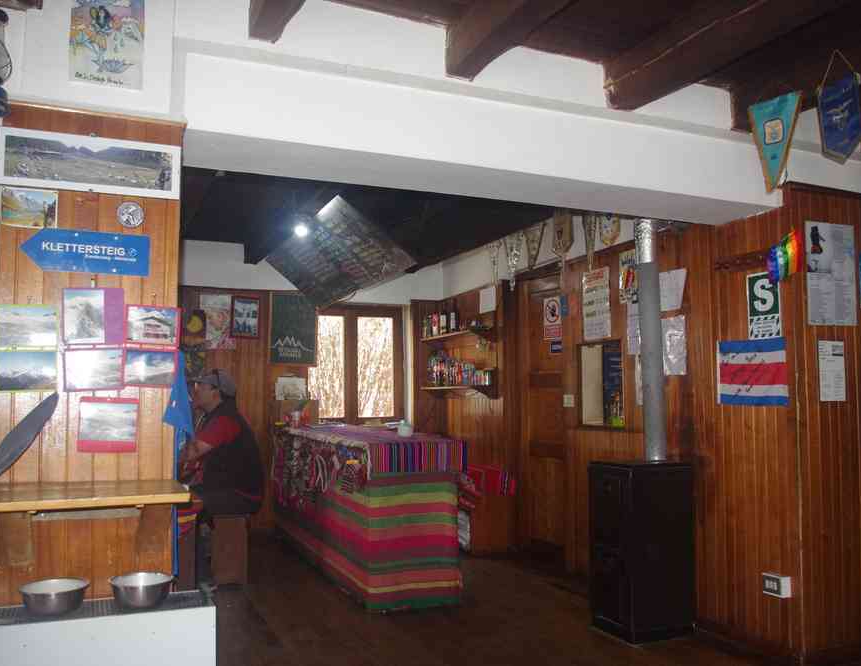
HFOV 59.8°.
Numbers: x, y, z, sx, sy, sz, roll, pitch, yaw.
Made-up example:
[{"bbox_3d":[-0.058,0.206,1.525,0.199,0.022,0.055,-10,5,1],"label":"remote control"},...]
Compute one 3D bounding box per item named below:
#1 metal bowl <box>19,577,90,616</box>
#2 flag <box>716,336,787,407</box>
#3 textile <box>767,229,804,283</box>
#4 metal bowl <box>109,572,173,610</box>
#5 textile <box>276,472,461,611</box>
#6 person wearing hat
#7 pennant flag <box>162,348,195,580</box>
[{"bbox_3d":[-1.001,0.708,1.996,0.166,0.069,0.166,2,-4,-23],"label":"metal bowl"},{"bbox_3d":[1.500,0.185,3.524,0.018,0.311,0.415,2,-4,-23],"label":"flag"},{"bbox_3d":[1.567,-0.346,3.326,0.062,0.228,0.192,2,-4,-23],"label":"textile"},{"bbox_3d":[-0.799,0.714,2.073,0.165,0.069,0.165,2,-4,-23],"label":"metal bowl"},{"bbox_3d":[-0.515,1.200,5.080,0.529,0.723,2.085,2,-4,-23],"label":"textile"},{"bbox_3d":[-1.423,0.890,4.758,0.760,1.329,0.500,1,-4,-14],"label":"person wearing hat"},{"bbox_3d":[-0.773,0.394,2.279,0.094,0.673,0.052,2,-4,-23],"label":"pennant flag"}]

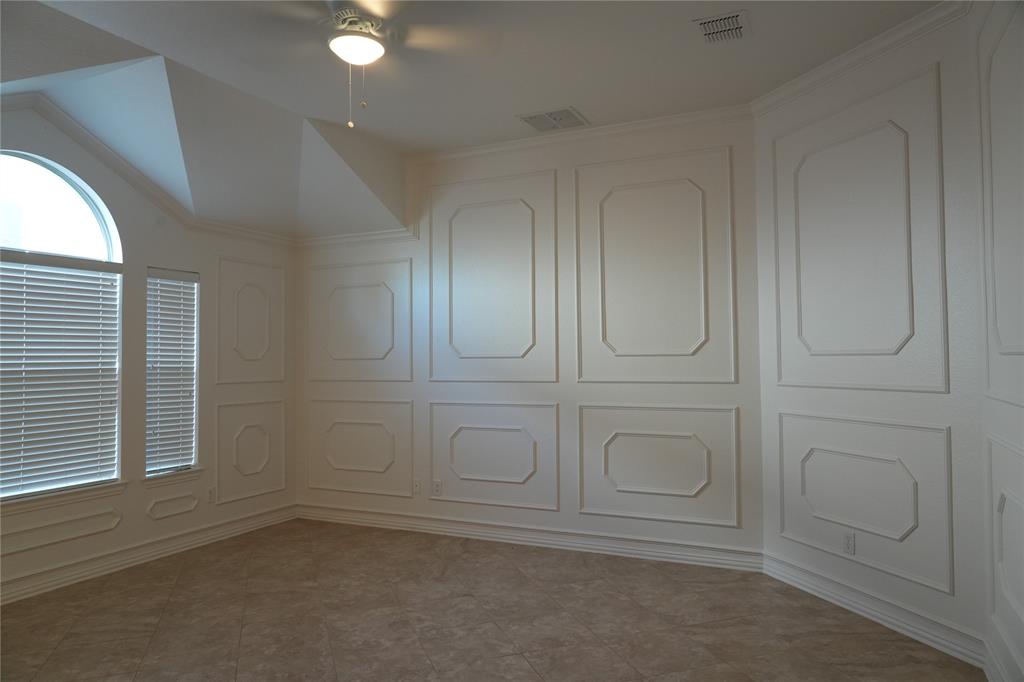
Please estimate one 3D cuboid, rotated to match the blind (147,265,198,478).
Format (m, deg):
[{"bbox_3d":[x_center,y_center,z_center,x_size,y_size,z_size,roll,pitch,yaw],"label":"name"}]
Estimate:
[{"bbox_3d":[-2.455,0.218,4.917,0.060,1.447,0.427,-1,-2,26],"label":"blind"}]

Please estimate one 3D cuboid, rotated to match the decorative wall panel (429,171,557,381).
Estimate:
[{"bbox_3d":[-0.166,-0.469,5.217,1.103,1.563,0.030,-1,-2,26],"label":"decorative wall panel"}]

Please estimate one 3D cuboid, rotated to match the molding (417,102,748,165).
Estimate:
[{"bbox_3d":[0.388,-1.493,4.947,2.580,0.060,0.060,-1,-2,25],"label":"molding"}]

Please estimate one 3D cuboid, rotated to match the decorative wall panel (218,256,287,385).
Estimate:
[{"bbox_3d":[-2.098,-0.150,5.568,0.025,0.981,0.706,-1,-2,26],"label":"decorative wall panel"}]

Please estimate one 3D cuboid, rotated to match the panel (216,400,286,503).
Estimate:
[{"bbox_3d":[-2.121,0.894,5.618,0.030,0.768,0.728,-1,-2,26],"label":"panel"}]

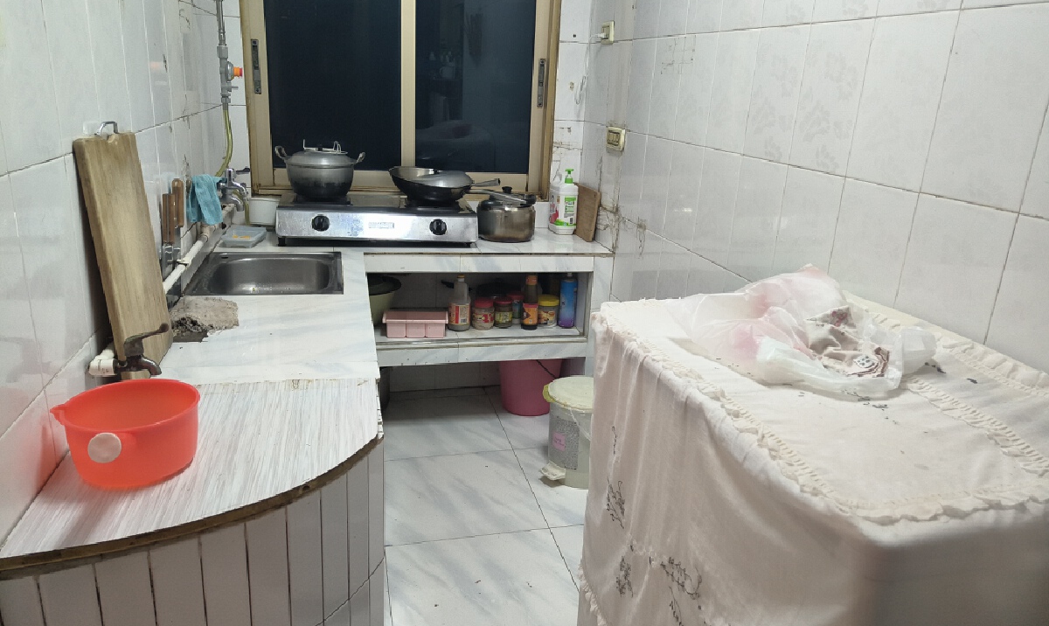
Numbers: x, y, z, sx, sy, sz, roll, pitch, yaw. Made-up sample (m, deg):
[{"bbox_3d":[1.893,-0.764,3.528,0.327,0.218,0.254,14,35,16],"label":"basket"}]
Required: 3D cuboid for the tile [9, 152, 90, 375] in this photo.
[{"bbox_3d":[-0.695,-0.066,1.065,0.012,0.300,0.200,-1,18,-14],"label":"tile"}]

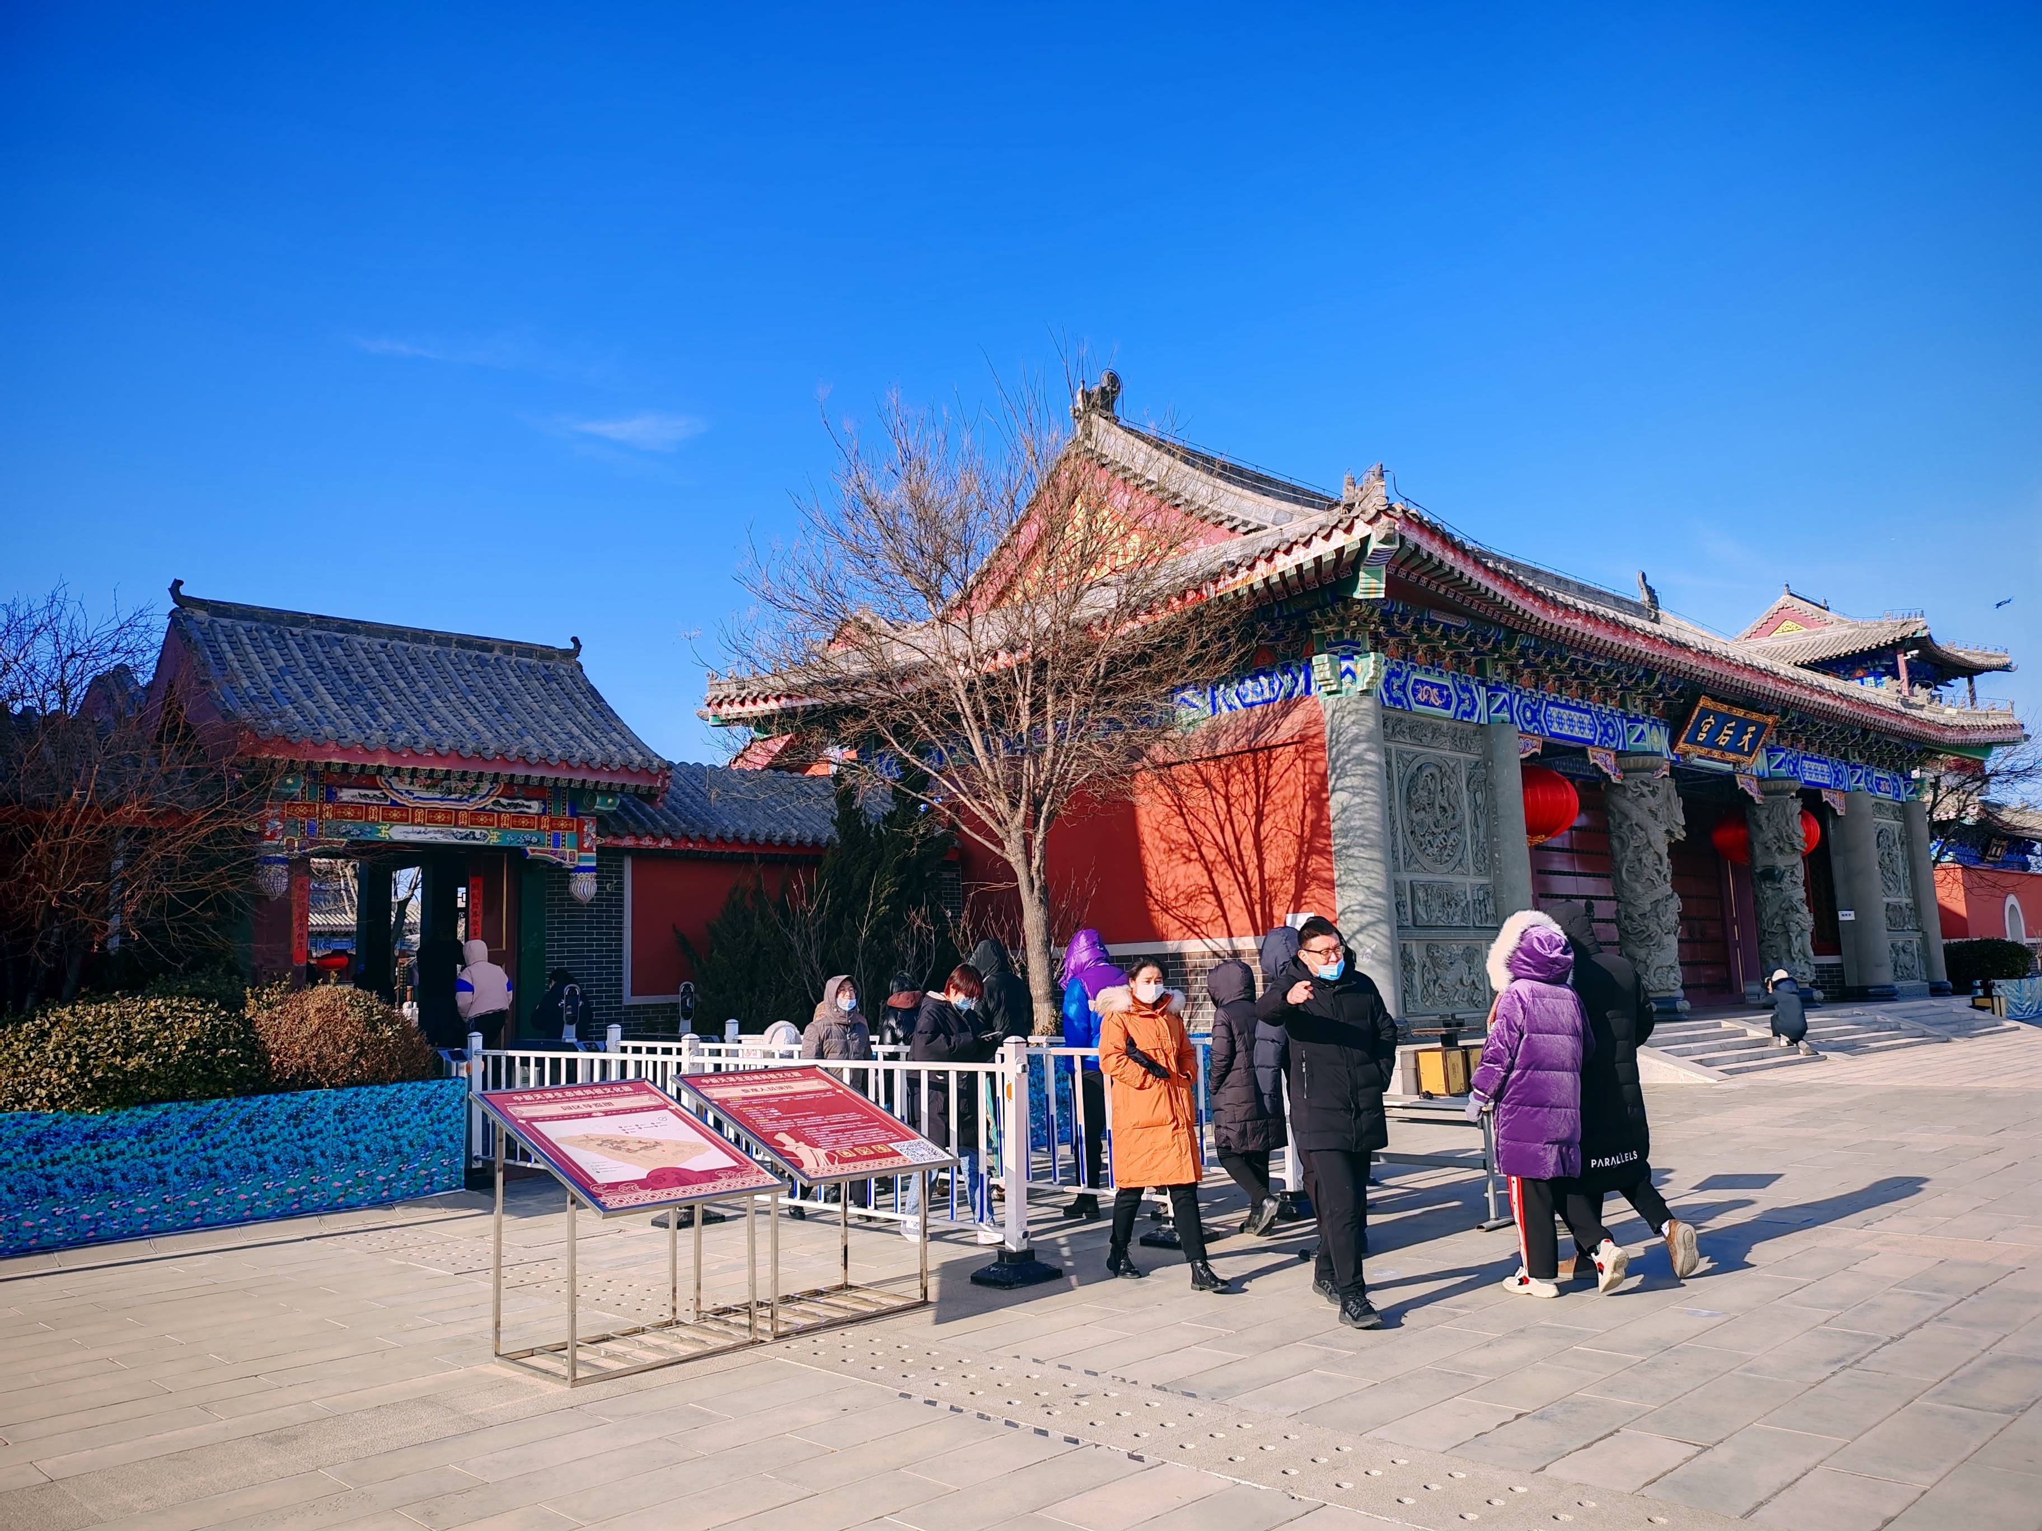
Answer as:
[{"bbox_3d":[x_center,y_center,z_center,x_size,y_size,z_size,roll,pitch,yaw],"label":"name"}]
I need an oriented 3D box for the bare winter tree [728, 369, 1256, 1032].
[{"bbox_3d":[-0.312,-0.702,17.300,5.500,7.200,5.100,-2,-8,1],"label":"bare winter tree"}]

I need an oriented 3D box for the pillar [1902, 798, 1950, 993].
[{"bbox_3d":[21.250,3.090,37.600,0.800,4.400,0.800,-9,-11,44],"label":"pillar"}]

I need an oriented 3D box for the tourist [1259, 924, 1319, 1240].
[{"bbox_3d":[1.503,1.800,8.941,0.540,1.780,0.460,4,-10,-38],"label":"tourist"}]

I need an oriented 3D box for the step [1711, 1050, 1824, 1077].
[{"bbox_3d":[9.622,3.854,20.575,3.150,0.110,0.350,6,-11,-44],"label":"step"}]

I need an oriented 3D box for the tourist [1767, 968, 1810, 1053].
[{"bbox_3d":[10.434,3.351,21.657,0.480,1.100,0.550,5,-10,-42],"label":"tourist"}]

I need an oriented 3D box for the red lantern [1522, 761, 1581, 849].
[{"bbox_3d":[7.915,0.591,24.581,1.400,1.200,1.400,-10,-11,44],"label":"red lantern"}]

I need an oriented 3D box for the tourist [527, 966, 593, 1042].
[{"bbox_3d":[-4.660,2.816,16.099,0.500,1.540,0.550,-4,-8,15],"label":"tourist"}]

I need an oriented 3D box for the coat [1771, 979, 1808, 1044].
[{"bbox_3d":[10.465,3.347,21.700,0.500,0.880,0.500,-10,-11,44],"label":"coat"}]

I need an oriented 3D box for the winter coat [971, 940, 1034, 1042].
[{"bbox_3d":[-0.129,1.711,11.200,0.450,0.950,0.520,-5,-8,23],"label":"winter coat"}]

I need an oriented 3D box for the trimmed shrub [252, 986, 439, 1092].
[{"bbox_3d":[-5.484,2.273,12.864,1.250,0.960,1.400,-9,-11,44],"label":"trimmed shrub"}]

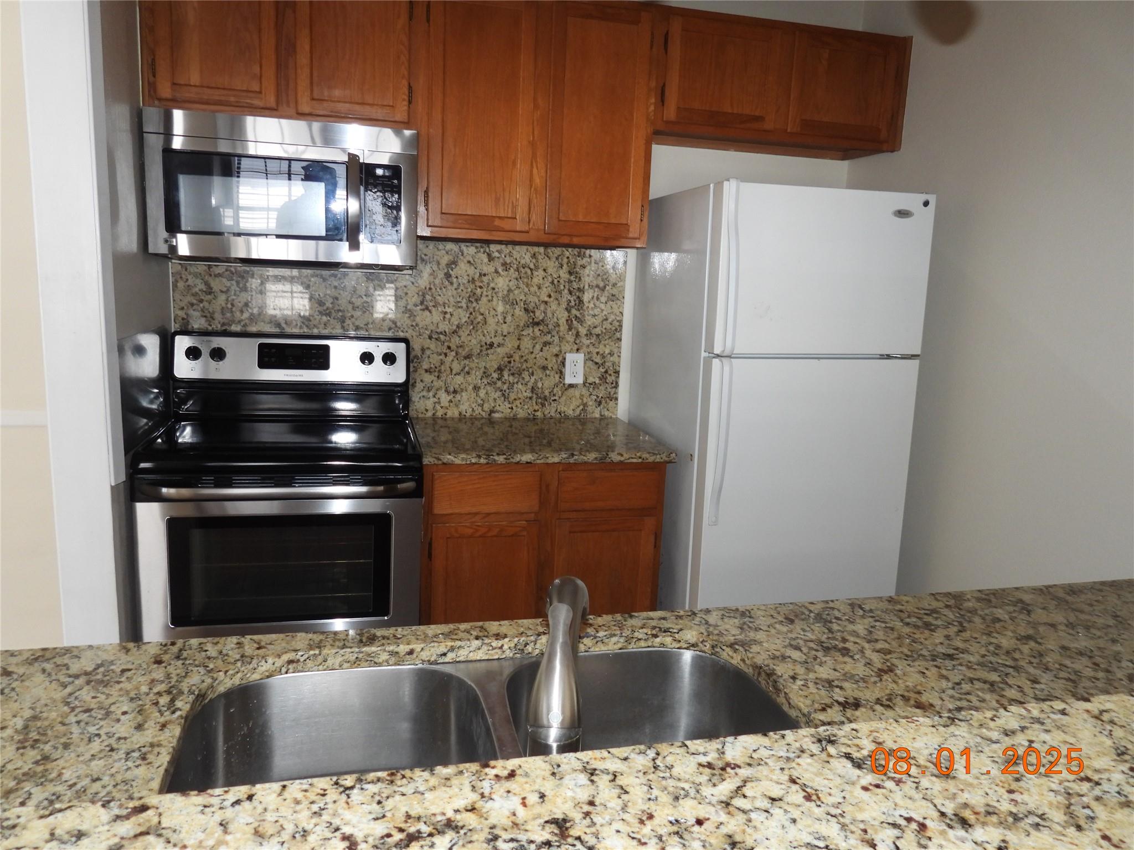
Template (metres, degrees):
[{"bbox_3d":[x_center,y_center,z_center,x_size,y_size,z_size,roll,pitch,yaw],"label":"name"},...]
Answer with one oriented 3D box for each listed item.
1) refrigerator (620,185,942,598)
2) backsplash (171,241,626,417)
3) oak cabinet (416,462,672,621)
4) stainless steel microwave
[{"bbox_3d":[0.674,0.103,2.742,0.708,1.714,0.735,0,10,-14],"label":"refrigerator"},{"bbox_3d":[-0.555,-0.337,2.841,1.576,0.640,0.023,0,10,-14],"label":"backsplash"},{"bbox_3d":[-0.143,0.499,2.755,0.761,0.876,0.625,0,10,-14],"label":"oak cabinet"},{"bbox_3d":[-0.865,-0.713,2.477,0.758,0.410,0.405,0,10,-14],"label":"stainless steel microwave"}]

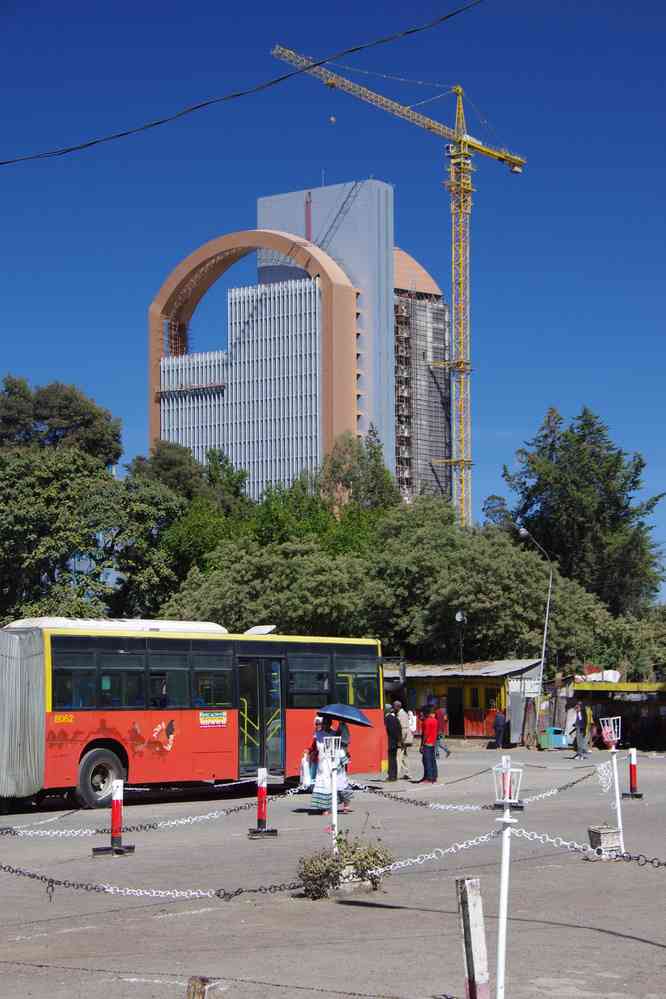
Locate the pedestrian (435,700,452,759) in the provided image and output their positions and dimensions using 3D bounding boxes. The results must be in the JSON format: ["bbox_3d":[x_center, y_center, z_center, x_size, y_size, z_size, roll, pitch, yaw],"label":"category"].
[{"bbox_3d":[3.308,6.875,62.300,0.500,1.745,0.500,-1,-6,6],"label":"pedestrian"}]

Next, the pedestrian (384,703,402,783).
[{"bbox_3d":[1.321,5.411,46.200,0.380,1.720,0.500,1,-6,-17],"label":"pedestrian"}]

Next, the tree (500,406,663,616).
[{"bbox_3d":[13.732,3.868,115.000,9.000,18.015,8.500,0,-5,0],"label":"tree"}]

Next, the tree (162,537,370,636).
[{"bbox_3d":[-2.780,5.874,87.000,8.800,8.654,8.000,0,-5,0],"label":"tree"}]

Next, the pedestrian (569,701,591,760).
[{"bbox_3d":[7.364,6.935,62.300,0.520,1.745,0.420,-5,-7,40],"label":"pedestrian"}]

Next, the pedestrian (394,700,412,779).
[{"bbox_3d":[1.592,5.432,47.000,0.380,1.762,0.500,-3,-6,26],"label":"pedestrian"}]

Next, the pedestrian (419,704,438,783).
[{"bbox_3d":[2.102,5.375,45.800,0.380,1.728,0.500,0,-6,-6],"label":"pedestrian"}]

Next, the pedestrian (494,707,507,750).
[{"bbox_3d":[6.168,8.436,76.500,0.480,1.654,0.360,-1,-6,6],"label":"pedestrian"}]

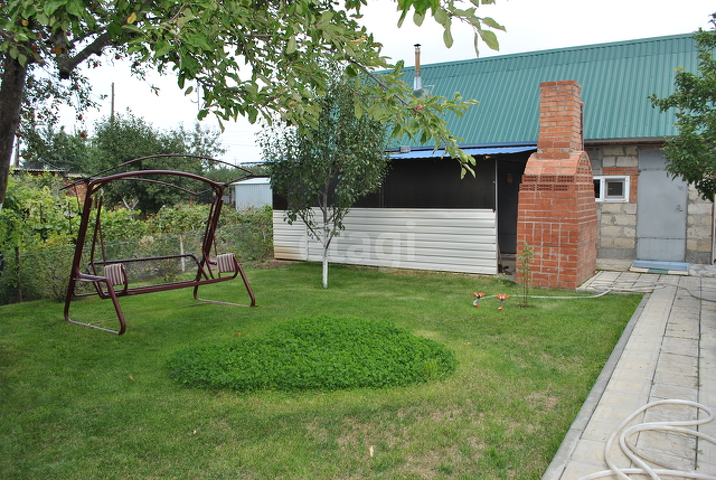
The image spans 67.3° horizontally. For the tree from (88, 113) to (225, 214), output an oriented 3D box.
[{"bbox_3d":[-5.770,-1.675,15.406,3.900,3.882,3.700,-3,6,-20],"label":"tree"}]

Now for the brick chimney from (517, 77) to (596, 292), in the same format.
[{"bbox_3d":[3.245,-0.894,8.659,0.915,3.132,1.230,3,7,36],"label":"brick chimney"}]

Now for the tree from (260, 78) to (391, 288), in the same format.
[{"bbox_3d":[-0.523,-0.889,8.722,2.100,3.350,2.100,-1,4,0],"label":"tree"}]

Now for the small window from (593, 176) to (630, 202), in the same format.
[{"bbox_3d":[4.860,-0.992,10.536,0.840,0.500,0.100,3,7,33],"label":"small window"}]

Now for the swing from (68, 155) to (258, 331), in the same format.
[{"bbox_3d":[-2.547,-0.047,6.916,1.240,2.020,1.960,3,7,35],"label":"swing"}]

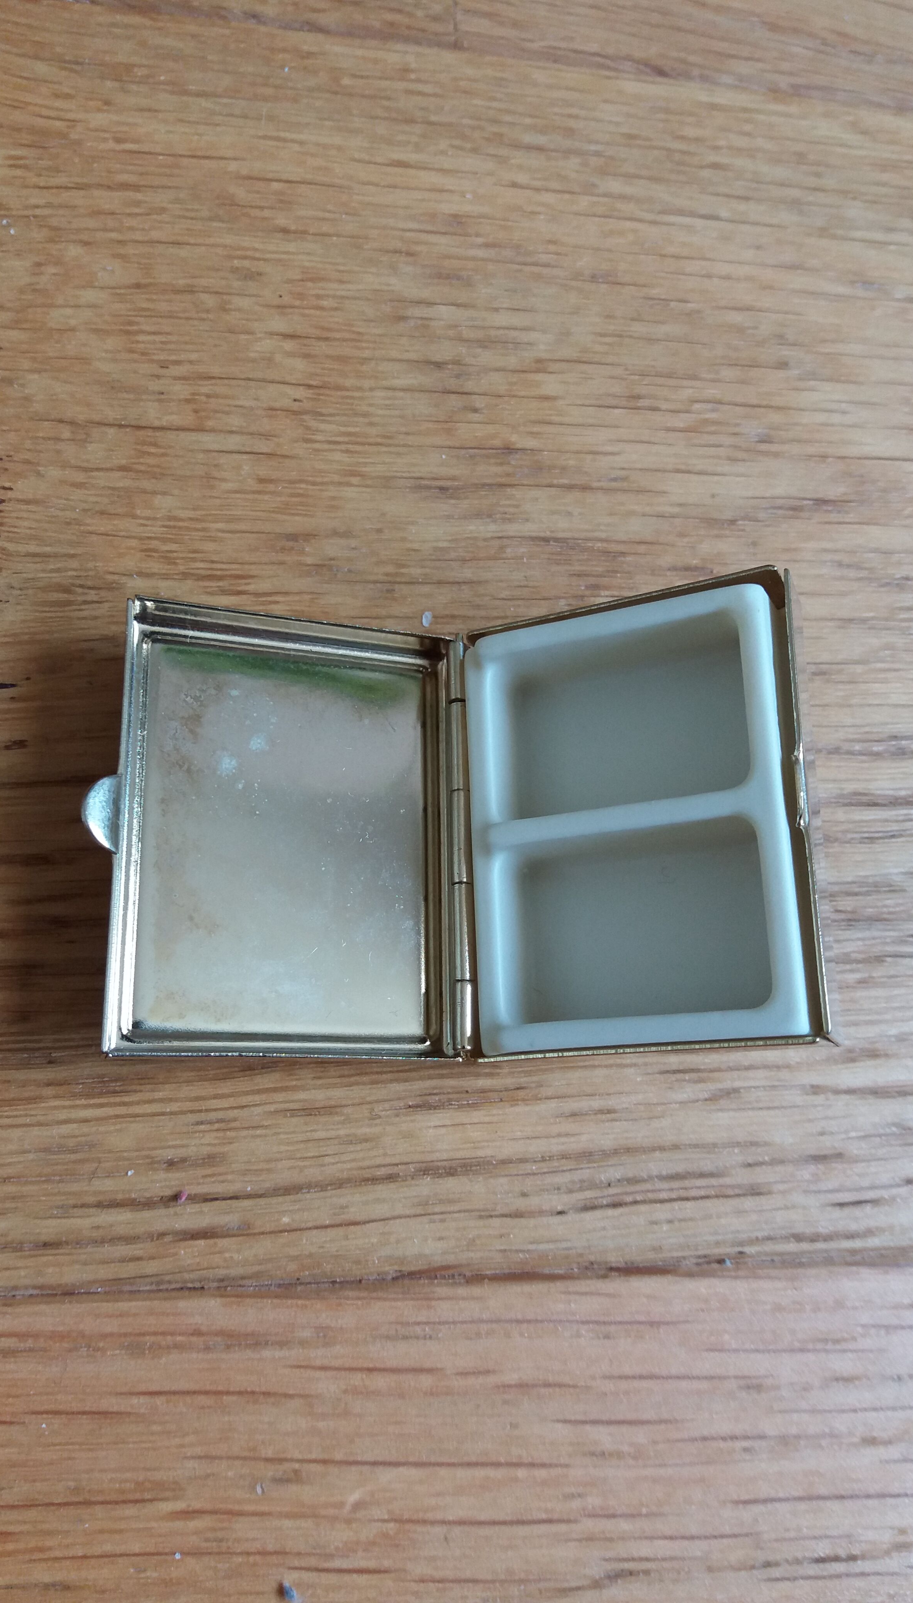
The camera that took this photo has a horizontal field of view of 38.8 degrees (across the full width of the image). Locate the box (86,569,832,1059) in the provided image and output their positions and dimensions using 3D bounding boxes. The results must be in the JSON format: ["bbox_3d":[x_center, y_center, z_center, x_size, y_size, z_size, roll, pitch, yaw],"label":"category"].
[{"bbox_3d":[0.000,0.002,0.142,0.079,0.028,0.050,2,74,-10],"label":"box"}]

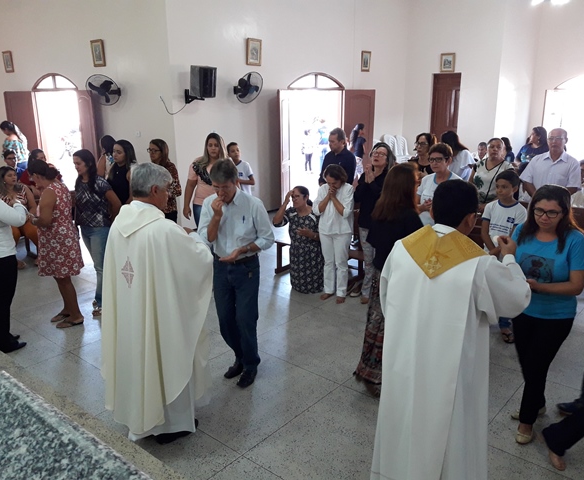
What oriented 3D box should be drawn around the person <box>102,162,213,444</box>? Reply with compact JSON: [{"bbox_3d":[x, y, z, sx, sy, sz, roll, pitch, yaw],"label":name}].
[{"bbox_3d":[-0.794,0.386,3.090,0.700,1.690,0.620,10,18,36],"label":"person"}]

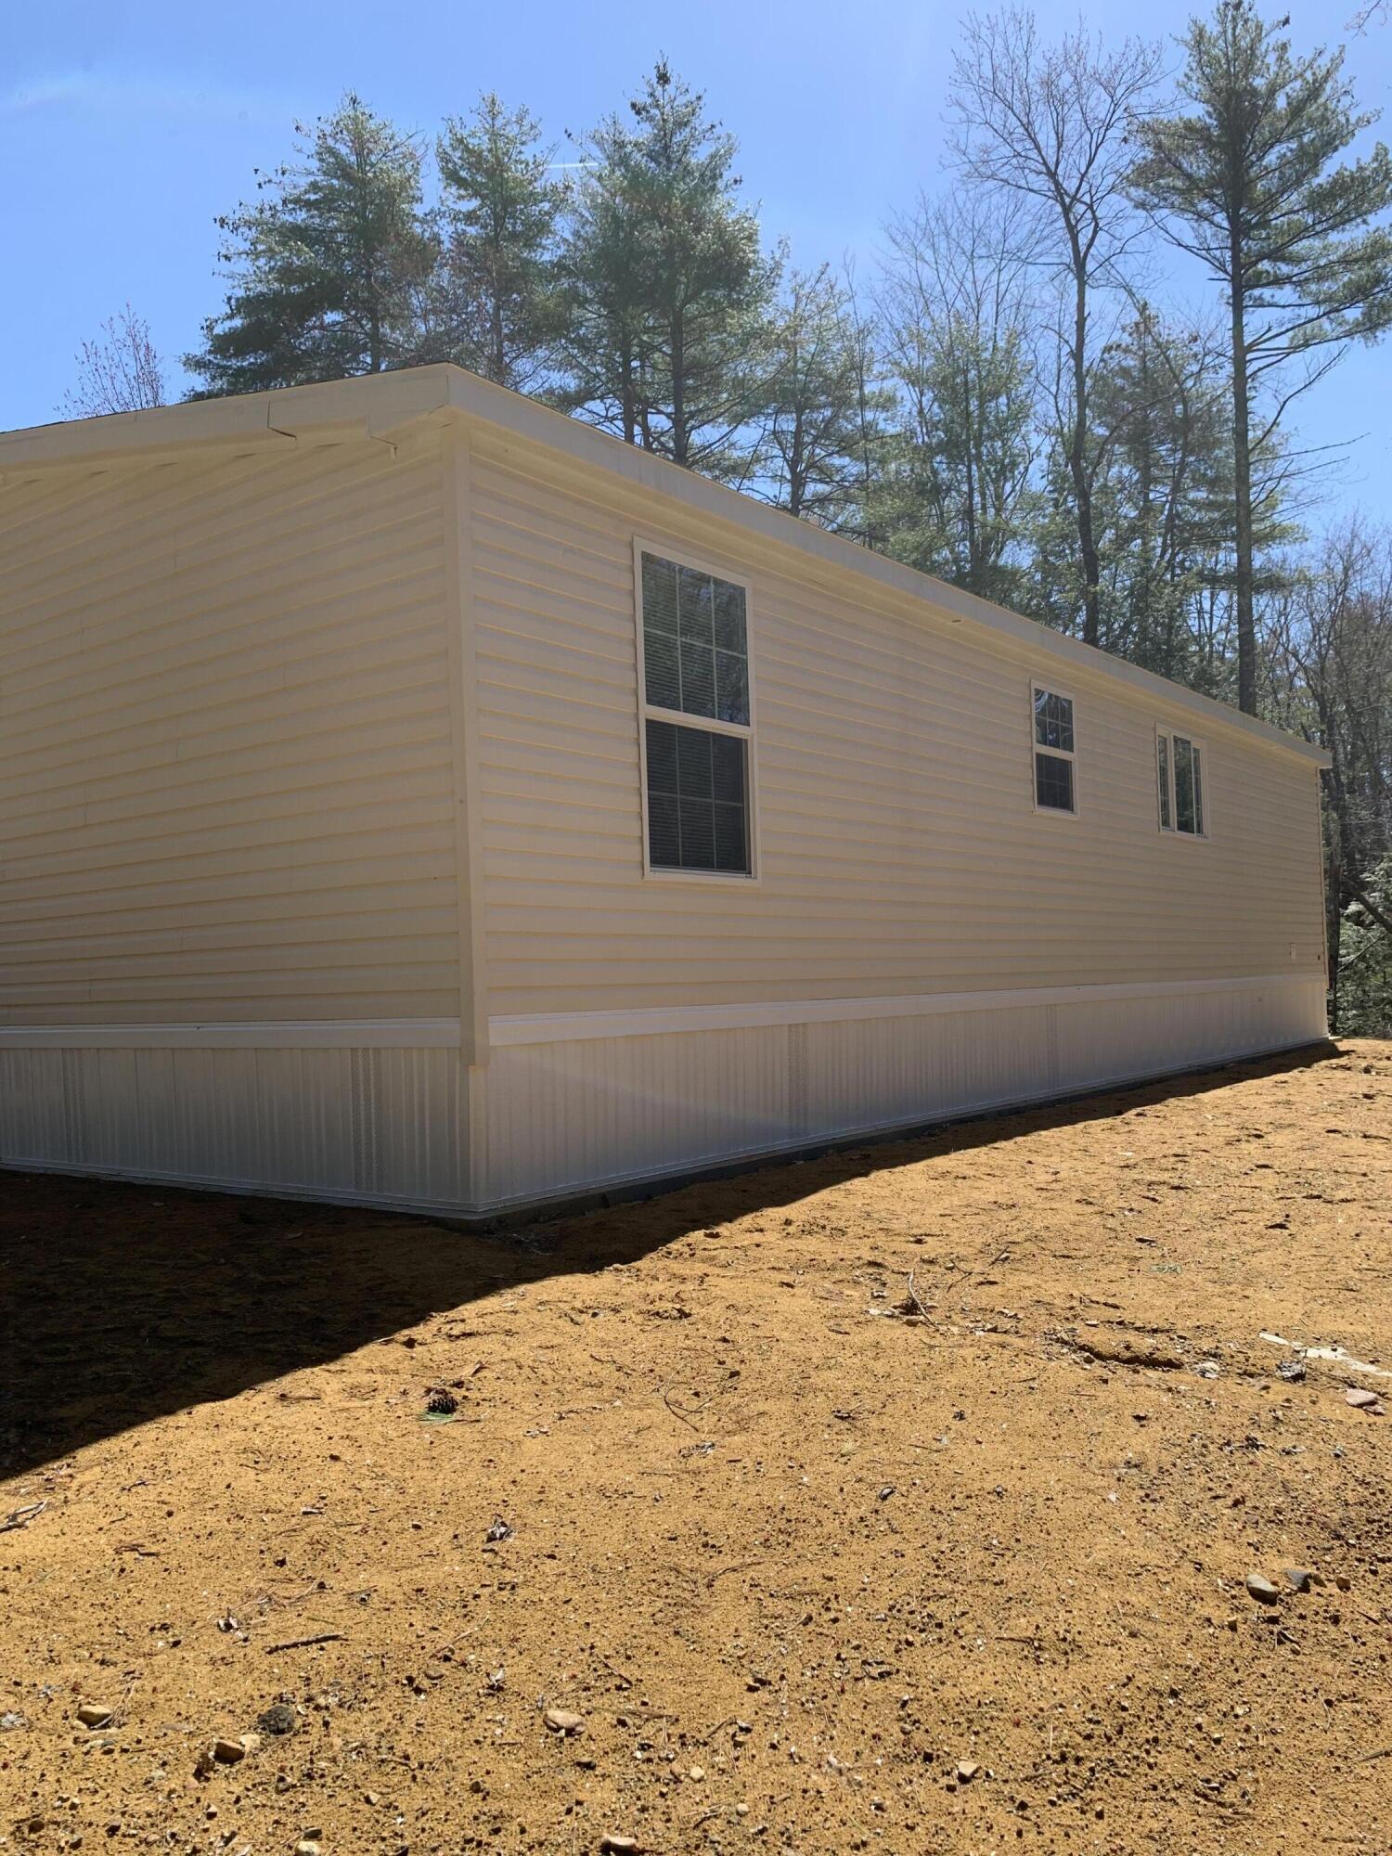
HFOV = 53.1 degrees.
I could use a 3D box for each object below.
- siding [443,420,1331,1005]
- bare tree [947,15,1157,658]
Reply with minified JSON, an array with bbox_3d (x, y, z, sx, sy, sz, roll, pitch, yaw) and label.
[{"bbox_3d":[3.178,-0.745,11.004,0.180,2.360,13.752,-4,-3,37],"label":"siding"},{"bbox_3d":[7.171,-8.022,26.830,4.128,19.584,4.128,-2,-2,0],"label":"bare tree"}]

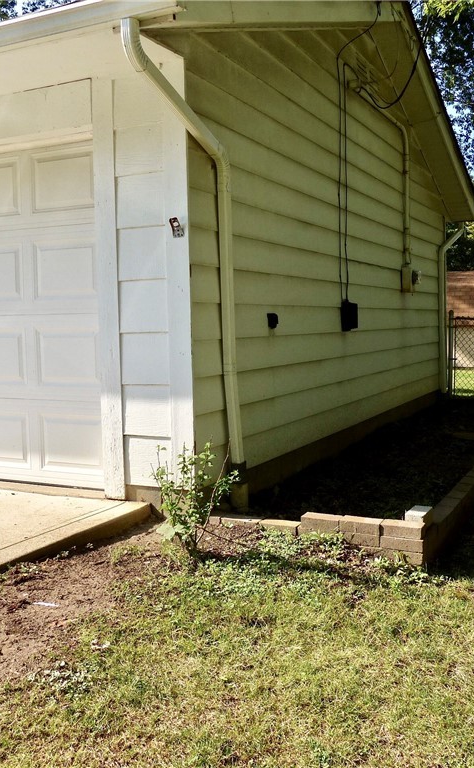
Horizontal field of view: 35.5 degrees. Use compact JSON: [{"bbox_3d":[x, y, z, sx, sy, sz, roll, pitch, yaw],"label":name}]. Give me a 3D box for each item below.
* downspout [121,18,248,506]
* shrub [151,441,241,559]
[{"bbox_3d":[-0.234,-0.455,3.837,0.140,2.460,1.070,2,5,27],"label":"downspout"},{"bbox_3d":[-0.204,0.586,3.720,0.400,0.570,0.370,-1,5,0],"label":"shrub"}]

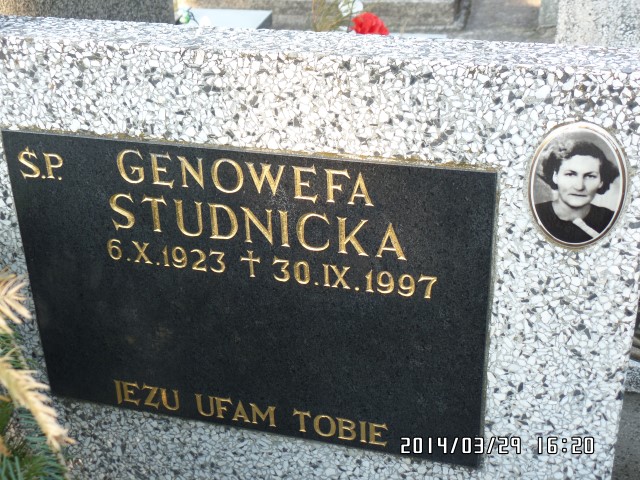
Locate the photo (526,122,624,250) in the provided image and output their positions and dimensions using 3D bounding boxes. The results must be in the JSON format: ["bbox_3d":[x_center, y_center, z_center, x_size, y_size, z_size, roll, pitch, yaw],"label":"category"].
[{"bbox_3d":[0.263,-0.057,0.983,0.095,0.136,0.014,6,28,15],"label":"photo"}]

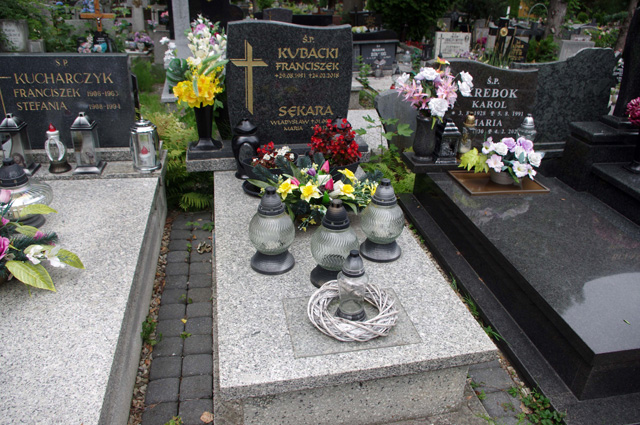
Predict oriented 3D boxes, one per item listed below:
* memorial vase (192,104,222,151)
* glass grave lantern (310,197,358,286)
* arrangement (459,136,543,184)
[{"bbox_3d":[-0.701,-0.530,2.915,0.192,0.263,0.192,-3,22,-11],"label":"memorial vase"},{"bbox_3d":[0.059,0.109,1.884,0.188,0.330,0.188,1,21,0],"label":"glass grave lantern"},{"bbox_3d":[1.045,-0.312,2.738,0.490,0.285,0.330,-4,30,-11],"label":"arrangement"}]

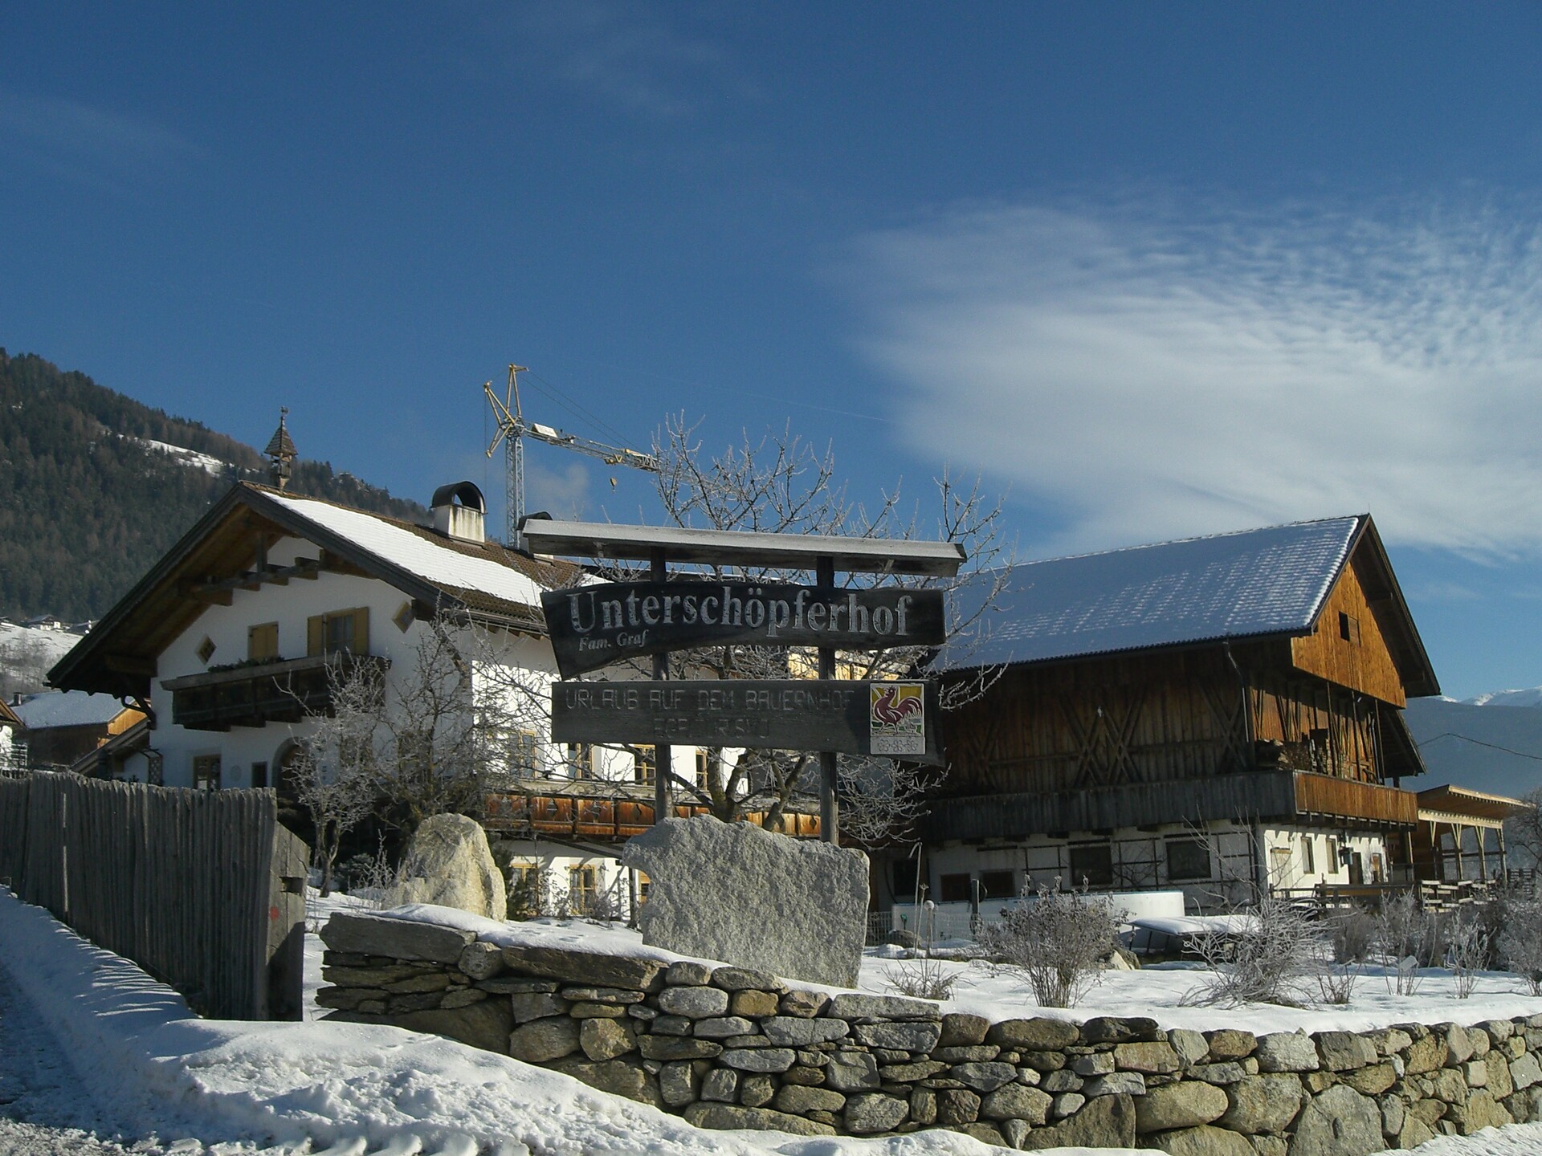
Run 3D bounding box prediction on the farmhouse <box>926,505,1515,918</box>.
[{"bbox_3d":[13.771,5.048,56.627,13.596,12.522,18.911,-9,-13,31],"label":"farmhouse"}]

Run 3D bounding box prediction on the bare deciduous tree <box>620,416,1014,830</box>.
[{"bbox_3d":[0.548,1.124,20.000,4.529,6.017,4.400,-3,-11,1],"label":"bare deciduous tree"}]

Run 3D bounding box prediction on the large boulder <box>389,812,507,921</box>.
[{"bbox_3d":[-2.713,2.431,14.200,0.961,0.920,0.800,0,-12,-11],"label":"large boulder"}]

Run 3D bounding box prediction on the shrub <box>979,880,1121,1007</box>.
[{"bbox_3d":[2.257,2.959,13.700,1.154,1.042,1.050,-4,-11,8],"label":"shrub"}]

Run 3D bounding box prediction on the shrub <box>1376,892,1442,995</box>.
[{"bbox_3d":[5.356,3.067,14.200,0.539,0.860,0.500,-6,-12,19],"label":"shrub"}]

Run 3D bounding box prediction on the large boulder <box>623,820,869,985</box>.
[{"bbox_3d":[-0.193,2.355,12.300,1.741,1.222,0.800,-2,-11,-1],"label":"large boulder"}]

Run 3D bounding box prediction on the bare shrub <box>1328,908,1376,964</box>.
[{"bbox_3d":[6.696,4.143,19.500,0.538,0.659,0.550,-6,-12,18],"label":"bare shrub"}]

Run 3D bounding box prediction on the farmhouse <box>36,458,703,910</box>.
[{"bbox_3d":[-8.887,3.775,44.121,13.811,10.851,12.726,-9,-13,31],"label":"farmhouse"}]

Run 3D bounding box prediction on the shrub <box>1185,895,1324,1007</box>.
[{"bbox_3d":[3.829,2.956,13.400,1.055,0.878,1.000,-5,-12,15],"label":"shrub"}]

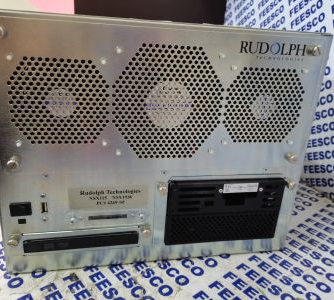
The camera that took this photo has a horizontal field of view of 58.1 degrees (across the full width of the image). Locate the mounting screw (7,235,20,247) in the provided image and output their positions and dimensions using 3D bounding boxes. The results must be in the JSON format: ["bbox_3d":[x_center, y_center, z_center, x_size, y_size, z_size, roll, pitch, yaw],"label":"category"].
[{"bbox_3d":[-0.168,0.099,0.330,0.011,0.011,0.010,-1,20,-11],"label":"mounting screw"}]

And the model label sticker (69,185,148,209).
[{"bbox_3d":[-0.064,0.054,0.339,0.086,0.026,0.001,-1,20,-11],"label":"model label sticker"}]

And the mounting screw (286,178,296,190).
[{"bbox_3d":[0.154,0.043,0.375,0.010,0.010,0.009,-1,20,-11],"label":"mounting screw"}]

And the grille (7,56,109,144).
[{"bbox_3d":[-0.104,-0.046,0.294,0.095,0.086,0.004,-1,20,-11],"label":"grille"}]

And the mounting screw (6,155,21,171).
[{"bbox_3d":[-0.152,0.013,0.300,0.011,0.011,0.009,-1,20,-11],"label":"mounting screw"}]

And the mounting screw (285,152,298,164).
[{"bbox_3d":[0.151,0.010,0.363,0.011,0.011,0.009,-1,20,-11],"label":"mounting screw"}]

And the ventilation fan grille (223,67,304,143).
[{"bbox_3d":[0.110,-0.048,0.337,0.095,0.086,0.004,-1,20,-11],"label":"ventilation fan grille"}]

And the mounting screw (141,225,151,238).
[{"bbox_3d":[-0.024,0.097,0.357,0.010,0.010,0.010,-1,20,-11],"label":"mounting screw"}]

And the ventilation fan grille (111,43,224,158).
[{"bbox_3d":[0.003,-0.047,0.316,0.119,0.120,0.004,-1,20,-11],"label":"ventilation fan grille"}]

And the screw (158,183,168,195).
[{"bbox_3d":[-0.005,0.043,0.343,0.011,0.011,0.008,-1,20,-11],"label":"screw"}]

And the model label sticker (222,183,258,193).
[{"bbox_3d":[0.091,0.047,0.368,0.045,0.012,0.001,-1,20,-11],"label":"model label sticker"}]

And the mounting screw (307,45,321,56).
[{"bbox_3d":[0.158,-0.107,0.322,0.011,0.011,0.009,-1,20,-11],"label":"mounting screw"}]

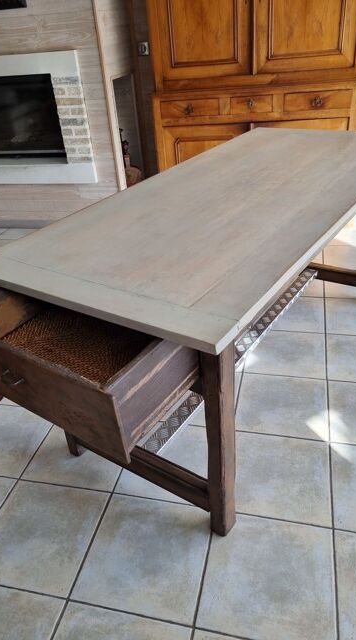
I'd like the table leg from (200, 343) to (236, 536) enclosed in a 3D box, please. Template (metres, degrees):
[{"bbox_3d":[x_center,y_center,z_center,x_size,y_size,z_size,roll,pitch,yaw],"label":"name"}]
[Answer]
[{"bbox_3d":[0.108,0.291,1.227,0.050,0.750,0.064,16,38,31],"label":"table leg"}]

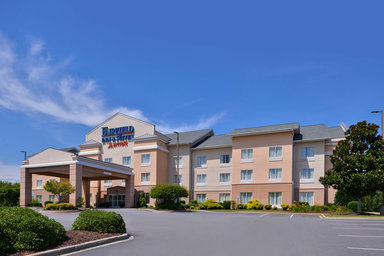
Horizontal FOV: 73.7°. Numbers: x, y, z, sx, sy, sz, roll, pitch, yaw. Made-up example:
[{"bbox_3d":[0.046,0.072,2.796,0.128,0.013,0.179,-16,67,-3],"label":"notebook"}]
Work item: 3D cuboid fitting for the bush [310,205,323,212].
[{"bbox_3d":[13.860,8.962,28.500,1.310,0.890,1.050,-3,-9,19],"label":"bush"}]

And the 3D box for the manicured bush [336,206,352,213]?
[{"bbox_3d":[16.382,8.755,27.500,1.680,0.690,1.100,-3,-9,19],"label":"manicured bush"}]

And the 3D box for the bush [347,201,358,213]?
[{"bbox_3d":[17.881,8.717,28.300,1.350,1.250,1.300,-3,-9,19],"label":"bush"}]

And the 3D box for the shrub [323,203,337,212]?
[{"bbox_3d":[15.308,8.906,28.500,1.530,1.000,1.150,-3,-9,19],"label":"shrub"}]

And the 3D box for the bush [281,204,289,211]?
[{"bbox_3d":[11.219,9.615,31.000,0.910,0.750,0.850,-3,-9,19],"label":"bush"}]

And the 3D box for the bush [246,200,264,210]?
[{"bbox_3d":[7.888,9.615,31.800,2.190,1.220,1.750,-3,-9,19],"label":"bush"}]

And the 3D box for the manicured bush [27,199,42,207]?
[{"bbox_3d":[-23.379,11.133,38.000,2.330,1.100,1.500,-3,-9,19],"label":"manicured bush"}]

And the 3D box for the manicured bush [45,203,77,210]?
[{"bbox_3d":[-13.274,7.988,26.000,3.190,0.780,1.800,-3,-9,19],"label":"manicured bush"}]

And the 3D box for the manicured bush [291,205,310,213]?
[{"bbox_3d":[12.192,9.025,28.700,2.140,0.940,1.400,-3,-9,19],"label":"manicured bush"}]

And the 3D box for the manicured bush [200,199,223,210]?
[{"bbox_3d":[2.628,10.330,34.500,3.040,1.440,2.000,-3,-9,19],"label":"manicured bush"}]

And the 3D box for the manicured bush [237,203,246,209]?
[{"bbox_3d":[6.335,9.928,32.500,1.140,0.790,0.950,-3,-9,19],"label":"manicured bush"}]

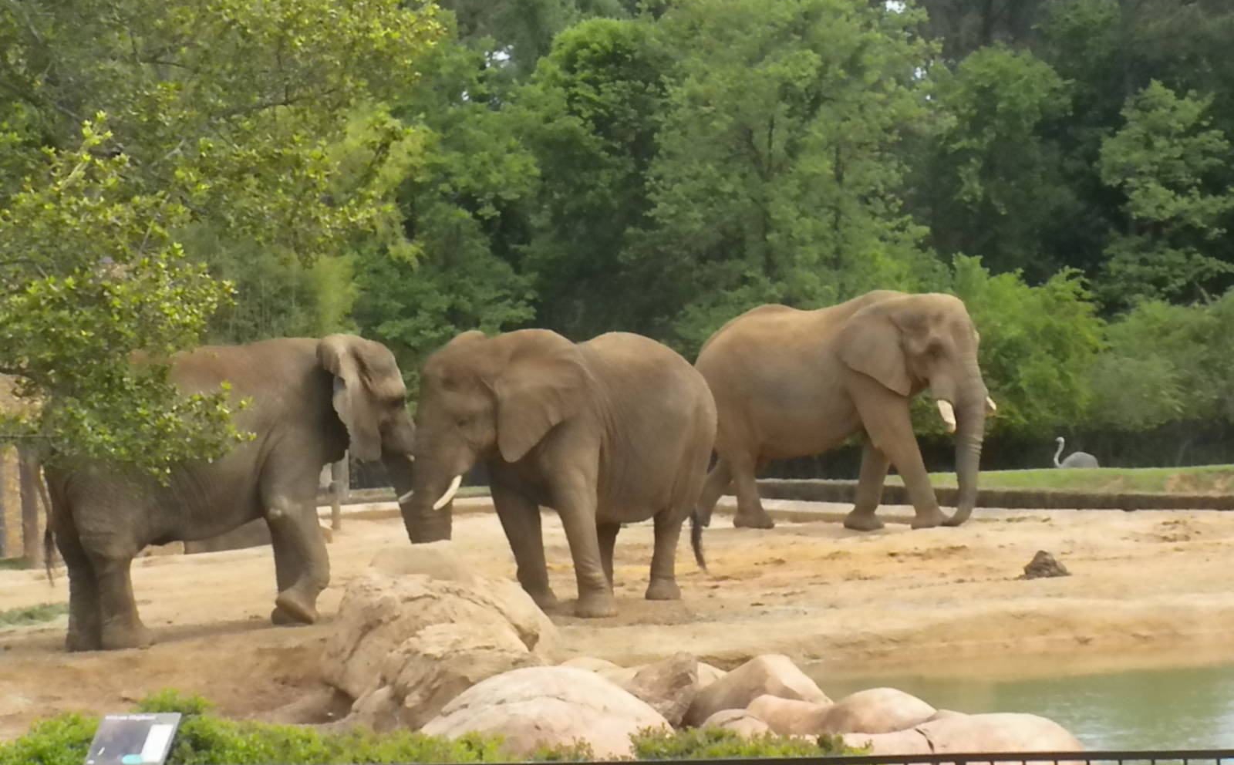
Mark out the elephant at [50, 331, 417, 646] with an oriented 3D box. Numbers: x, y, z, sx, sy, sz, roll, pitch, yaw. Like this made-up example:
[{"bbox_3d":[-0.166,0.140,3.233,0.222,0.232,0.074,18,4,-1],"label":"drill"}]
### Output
[{"bbox_3d":[-3.328,0.950,37.500,3.250,2.650,1.500,-2,3,-22],"label":"elephant"}]

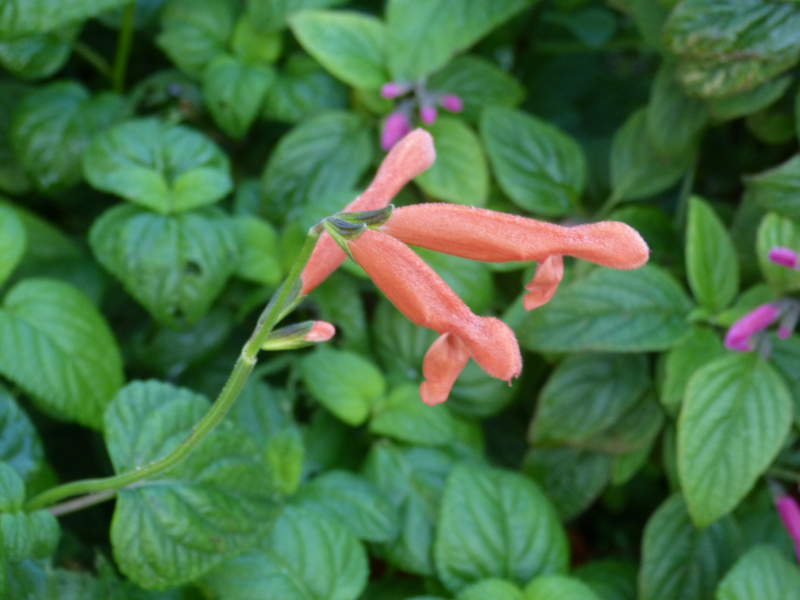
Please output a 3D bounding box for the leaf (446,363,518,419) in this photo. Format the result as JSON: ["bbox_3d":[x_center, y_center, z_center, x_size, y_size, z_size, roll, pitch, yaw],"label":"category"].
[{"bbox_3d":[0.020,0.021,0.600,0.022,0.006,0.019,13,58,8],"label":"leaf"}]

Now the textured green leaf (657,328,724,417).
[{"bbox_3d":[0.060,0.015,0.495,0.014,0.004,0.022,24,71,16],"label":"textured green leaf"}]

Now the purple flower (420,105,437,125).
[{"bbox_3d":[0.007,-0.046,0.585,0.004,0.006,0.005,-1,28,-3],"label":"purple flower"}]

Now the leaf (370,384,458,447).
[{"bbox_3d":[0.003,0.027,0.570,0.022,0.006,0.017,18,50,12],"label":"leaf"}]

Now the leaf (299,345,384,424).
[{"bbox_3d":[-0.014,0.021,0.570,0.023,0.006,0.016,39,69,22],"label":"leaf"}]

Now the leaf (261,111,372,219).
[{"bbox_3d":[-0.018,-0.028,0.500,0.021,0.006,0.027,27,72,17],"label":"leaf"}]

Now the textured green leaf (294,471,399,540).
[{"bbox_3d":[-0.014,0.050,0.580,0.028,0.006,0.021,25,54,12],"label":"textured green leaf"}]

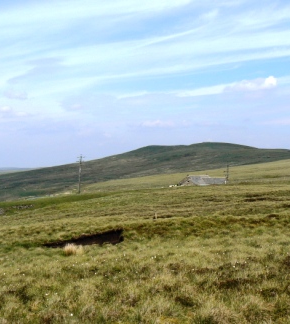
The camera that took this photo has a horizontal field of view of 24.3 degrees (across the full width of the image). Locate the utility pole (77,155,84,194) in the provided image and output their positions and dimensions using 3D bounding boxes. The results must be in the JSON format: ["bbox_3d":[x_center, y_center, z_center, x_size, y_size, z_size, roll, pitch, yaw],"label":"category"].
[{"bbox_3d":[-13.147,2.560,138.000,1.400,8.150,0.300,2,-1,-6],"label":"utility pole"}]

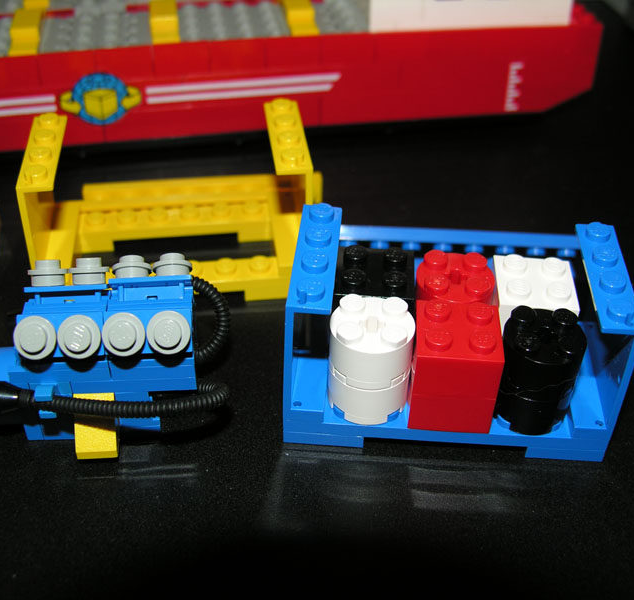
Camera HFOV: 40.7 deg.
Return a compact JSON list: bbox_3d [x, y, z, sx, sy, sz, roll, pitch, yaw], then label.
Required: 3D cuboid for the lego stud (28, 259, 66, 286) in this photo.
[{"bbox_3d":[-0.053,-0.005,0.170,0.008,0.005,0.008,-3,3,-5],"label":"lego stud"}]

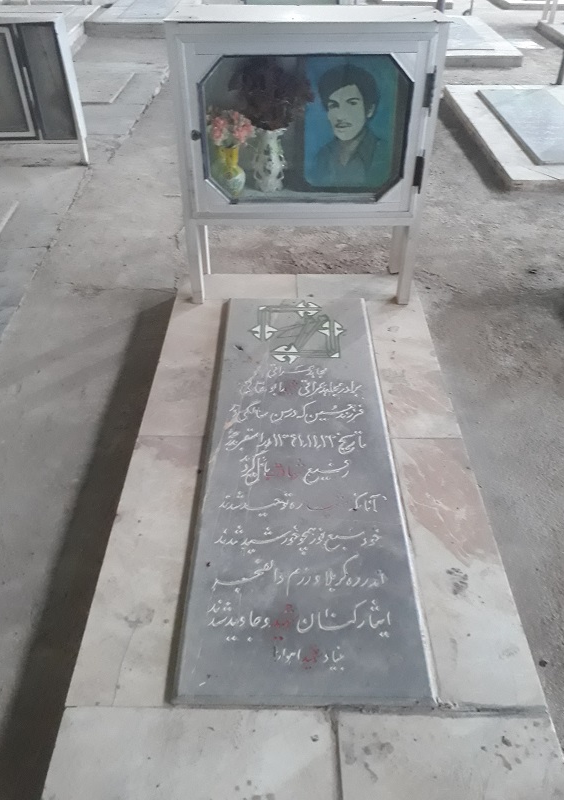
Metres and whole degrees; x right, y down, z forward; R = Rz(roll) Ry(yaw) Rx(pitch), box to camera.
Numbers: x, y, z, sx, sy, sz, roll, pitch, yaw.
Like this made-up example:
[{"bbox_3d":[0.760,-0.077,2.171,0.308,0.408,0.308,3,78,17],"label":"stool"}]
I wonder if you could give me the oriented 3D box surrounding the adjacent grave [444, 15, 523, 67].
[{"bbox_3d":[1.697,-3.636,6.302,0.920,0.100,1.950,0,40,1],"label":"adjacent grave"}]

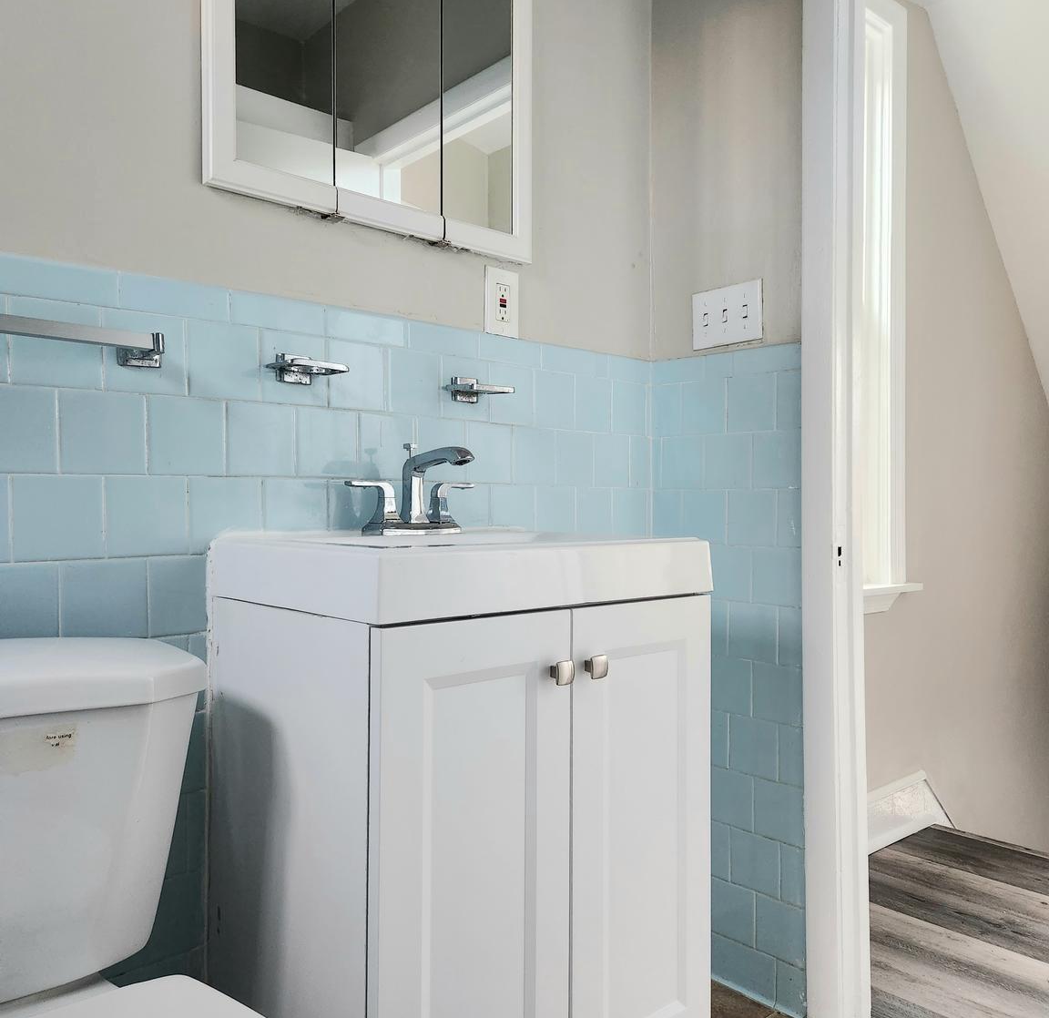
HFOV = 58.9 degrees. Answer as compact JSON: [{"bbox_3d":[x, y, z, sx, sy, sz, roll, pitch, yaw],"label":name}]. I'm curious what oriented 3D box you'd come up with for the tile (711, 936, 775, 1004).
[{"bbox_3d":[0.430,0.901,1.823,0.010,0.097,0.152,0,0,-43],"label":"tile"}]

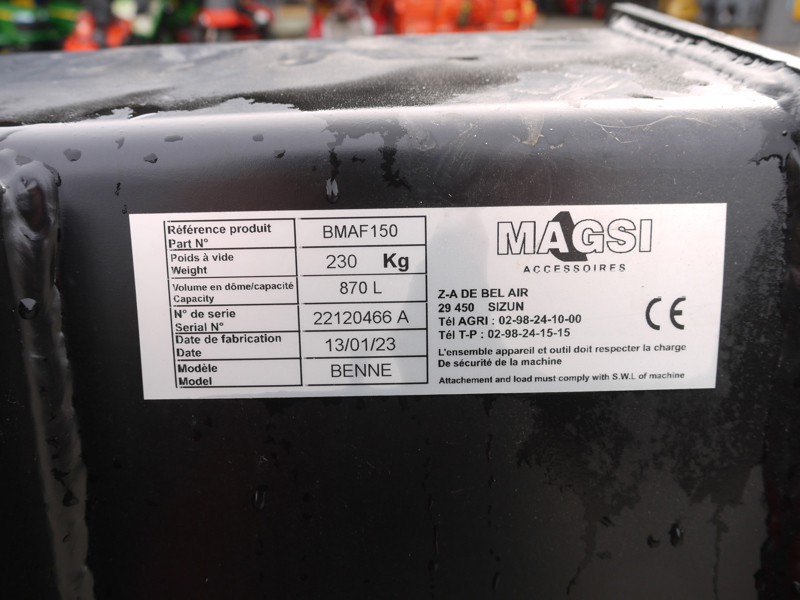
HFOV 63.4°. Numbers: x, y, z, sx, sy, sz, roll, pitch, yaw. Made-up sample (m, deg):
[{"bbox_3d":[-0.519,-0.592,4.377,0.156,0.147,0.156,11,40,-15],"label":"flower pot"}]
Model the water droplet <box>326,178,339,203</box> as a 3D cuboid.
[{"bbox_3d":[-0.012,-0.020,0.118,0.002,0.004,0.001,-1,9,0],"label":"water droplet"}]

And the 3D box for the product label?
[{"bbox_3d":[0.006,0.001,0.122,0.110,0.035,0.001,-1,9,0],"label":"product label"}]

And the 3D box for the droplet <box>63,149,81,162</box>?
[{"bbox_3d":[-0.059,-0.026,0.117,0.003,0.002,0.001,-1,-11,0],"label":"droplet"}]

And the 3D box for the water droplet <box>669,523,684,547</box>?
[{"bbox_3d":[0.055,0.047,0.129,0.003,0.004,0.001,-1,9,0],"label":"water droplet"}]

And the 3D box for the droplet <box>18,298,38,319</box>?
[{"bbox_3d":[-0.067,0.001,0.116,0.003,0.003,0.002,-1,9,0],"label":"droplet"}]

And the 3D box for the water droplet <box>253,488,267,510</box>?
[{"bbox_3d":[-0.028,0.039,0.127,0.002,0.004,0.001,-1,9,0],"label":"water droplet"}]

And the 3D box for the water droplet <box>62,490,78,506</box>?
[{"bbox_3d":[-0.063,0.038,0.123,0.003,0.003,0.001,-1,9,0],"label":"water droplet"}]

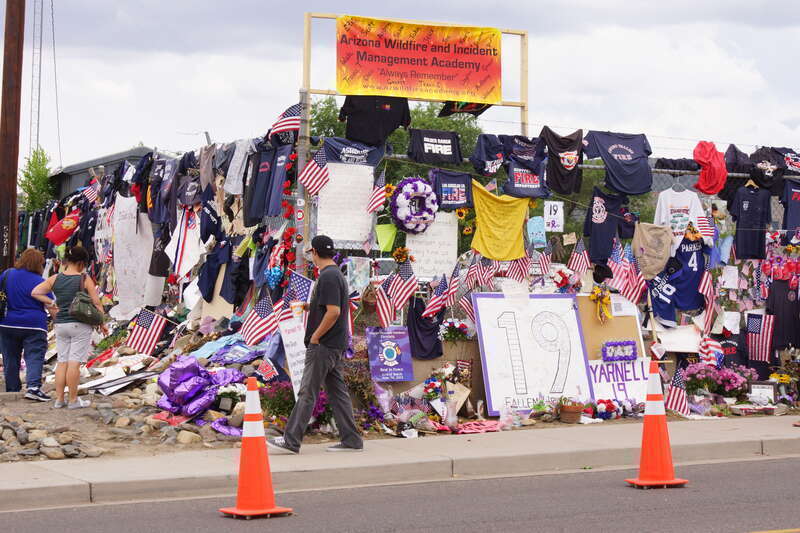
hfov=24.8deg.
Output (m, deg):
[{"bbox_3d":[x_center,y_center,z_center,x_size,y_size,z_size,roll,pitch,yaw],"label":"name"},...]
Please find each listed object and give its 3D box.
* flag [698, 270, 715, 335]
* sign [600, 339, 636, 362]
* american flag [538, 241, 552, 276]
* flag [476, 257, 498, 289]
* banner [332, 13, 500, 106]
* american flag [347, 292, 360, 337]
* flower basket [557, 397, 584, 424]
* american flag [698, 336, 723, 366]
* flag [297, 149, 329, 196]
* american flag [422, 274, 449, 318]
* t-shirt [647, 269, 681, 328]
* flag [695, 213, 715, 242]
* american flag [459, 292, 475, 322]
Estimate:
[{"bbox_3d":[3.123,0.355,18.500,0.180,0.660,0.100,0,0,-32],"label":"flag"},{"bbox_3d":[2.164,0.840,18.000,0.410,0.220,0.100,1,0,-28],"label":"sign"},{"bbox_3d":[1.390,-0.076,17.400,0.140,0.350,0.080,0,0,-32],"label":"american flag"},{"bbox_3d":[0.829,0.057,17.262,0.183,0.303,0.100,0,-1,-28],"label":"flag"},{"bbox_3d":[0.191,-2.031,18.000,1.790,0.755,0.030,1,0,-24],"label":"banner"},{"bbox_3d":[-0.444,0.418,16.216,0.169,0.409,0.100,0,-1,-28],"label":"american flag"},{"bbox_3d":[1.600,1.352,17.100,0.250,0.260,0.250,1,0,0],"label":"flower basket"},{"bbox_3d":[3.167,0.867,18.579,0.212,0.306,0.120,0,-1,-28],"label":"american flag"},{"bbox_3d":[-0.779,-0.837,16.223,0.277,0.427,0.080,0,-1,-28],"label":"flag"},{"bbox_3d":[0.324,0.273,16.600,0.230,0.400,0.100,1,1,-20],"label":"american flag"},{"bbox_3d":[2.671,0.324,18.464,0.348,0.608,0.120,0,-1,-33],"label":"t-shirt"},{"bbox_3d":[3.119,-0.388,18.600,0.220,0.270,0.070,0,0,-32],"label":"flag"},{"bbox_3d":[0.620,0.382,16.974,0.164,0.280,0.100,0,-1,-28],"label":"american flag"}]

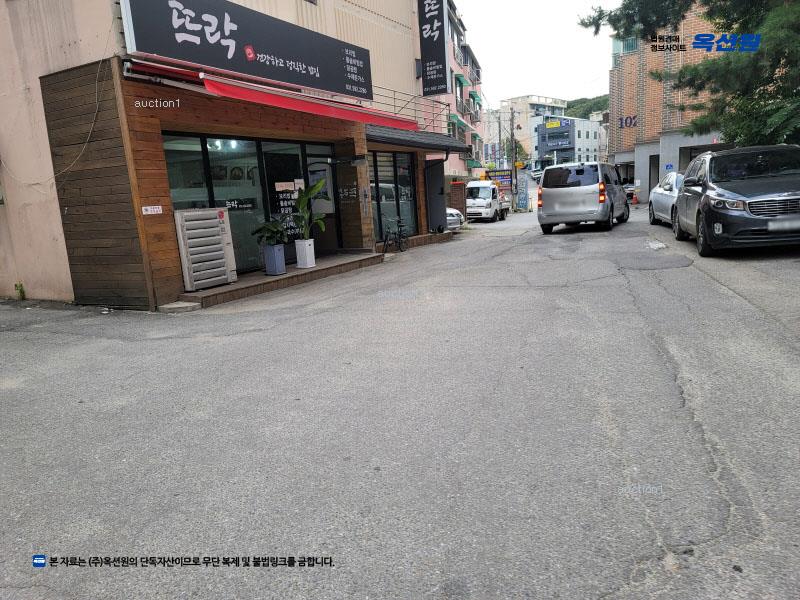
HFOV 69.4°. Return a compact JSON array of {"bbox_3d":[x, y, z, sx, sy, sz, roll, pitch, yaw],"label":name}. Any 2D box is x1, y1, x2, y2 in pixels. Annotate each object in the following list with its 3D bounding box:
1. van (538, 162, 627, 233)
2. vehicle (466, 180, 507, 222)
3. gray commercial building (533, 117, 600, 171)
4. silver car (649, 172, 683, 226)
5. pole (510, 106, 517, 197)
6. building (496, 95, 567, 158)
[{"bbox_3d":[5.810,-3.200,17.900,1.920,1.930,5.130,2,13,28],"label":"van"},{"bbox_3d":[4.350,-4.950,29.400,1.740,2.000,5.100,0,12,20],"label":"vehicle"},{"bbox_3d":[25.171,-23.365,88.131,7.500,7.826,8.500,-13,15,-39],"label":"gray commercial building"},{"bbox_3d":[8.150,-2.770,15.600,1.840,1.460,4.800,-1,12,13],"label":"silver car"},{"bbox_3d":[6.877,-8.481,35.112,0.330,6.216,0.330,2,13,27],"label":"pole"},{"bbox_3d":[28.417,-35.839,125.008,8.500,13.733,17.000,6,15,39],"label":"building"}]

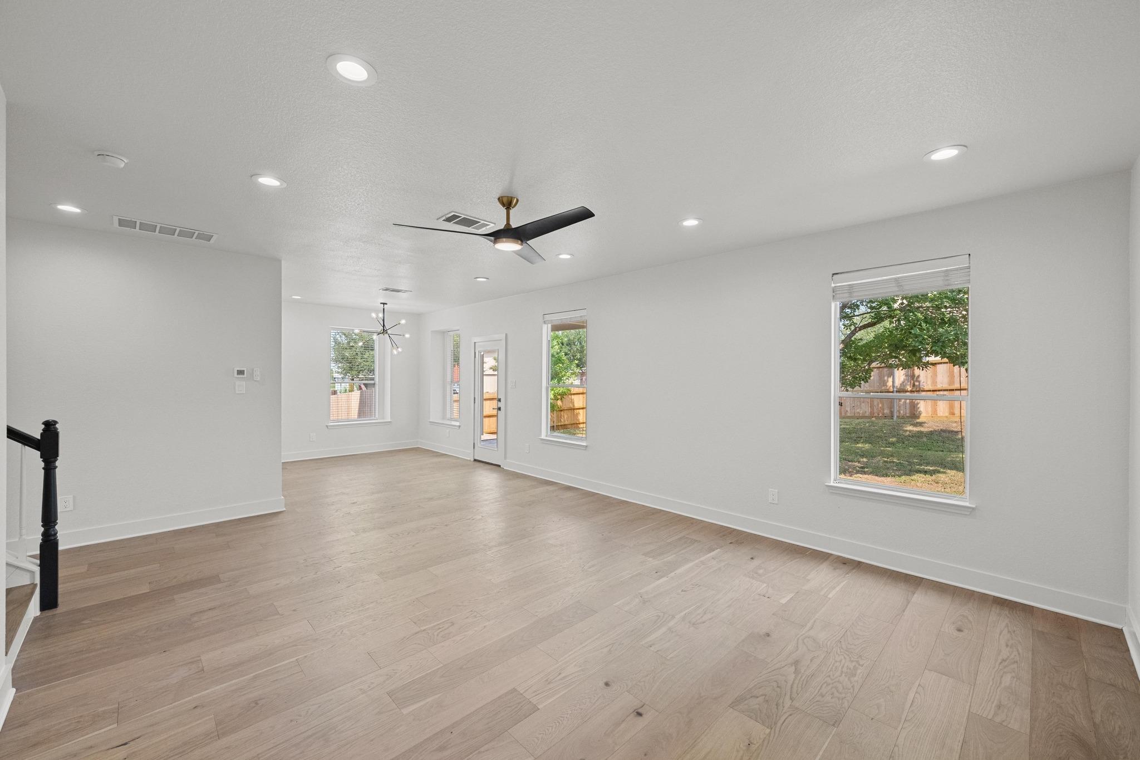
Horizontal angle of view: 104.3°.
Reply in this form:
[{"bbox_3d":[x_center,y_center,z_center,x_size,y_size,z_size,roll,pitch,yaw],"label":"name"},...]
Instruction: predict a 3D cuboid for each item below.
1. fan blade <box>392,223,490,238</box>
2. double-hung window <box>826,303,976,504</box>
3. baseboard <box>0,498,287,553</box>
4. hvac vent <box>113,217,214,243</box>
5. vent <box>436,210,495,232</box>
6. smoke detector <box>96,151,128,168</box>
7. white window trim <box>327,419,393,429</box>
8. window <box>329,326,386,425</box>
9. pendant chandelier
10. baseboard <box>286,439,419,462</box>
[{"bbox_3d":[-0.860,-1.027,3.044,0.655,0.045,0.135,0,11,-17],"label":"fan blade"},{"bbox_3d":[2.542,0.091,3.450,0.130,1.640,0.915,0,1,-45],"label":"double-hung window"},{"bbox_3d":[-3.799,1.356,4.164,1.905,0.133,0.020,0,1,-44],"label":"baseboard"},{"bbox_3d":[-3.561,-1.312,3.921,0.667,0.018,0.370,0,1,-44],"label":"hvac vent"},{"bbox_3d":[-0.851,-1.294,3.663,0.399,0.018,0.268,0,1,-44],"label":"vent"},{"bbox_3d":[-2.688,-1.285,2.602,0.142,0.042,0.142,0,1,-44],"label":"smoke detector"},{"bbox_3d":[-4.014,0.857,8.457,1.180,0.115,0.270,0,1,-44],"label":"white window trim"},{"bbox_3d":[-4.015,-0.080,8.399,0.970,1.750,0.140,0,1,-45],"label":"window"},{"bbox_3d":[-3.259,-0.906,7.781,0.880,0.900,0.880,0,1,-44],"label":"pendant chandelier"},{"bbox_3d":[-4.007,1.324,8.337,2.443,0.133,0.020,0,1,-44],"label":"baseboard"}]

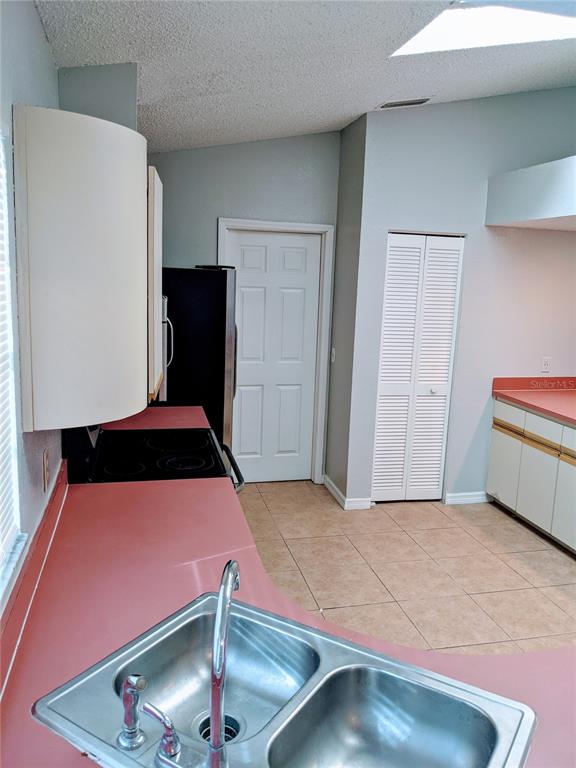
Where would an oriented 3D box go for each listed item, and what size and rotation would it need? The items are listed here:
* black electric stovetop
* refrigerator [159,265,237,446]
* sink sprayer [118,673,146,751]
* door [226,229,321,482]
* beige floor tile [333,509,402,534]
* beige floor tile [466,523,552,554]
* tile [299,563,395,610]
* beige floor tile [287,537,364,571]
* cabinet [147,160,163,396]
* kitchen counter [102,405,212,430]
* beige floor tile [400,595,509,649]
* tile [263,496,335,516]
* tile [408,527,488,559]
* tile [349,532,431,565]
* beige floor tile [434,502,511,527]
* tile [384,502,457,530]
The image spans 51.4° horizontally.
[{"bbox_3d":[-0.592,0.317,2.761,0.543,0.050,0.775,-1,11,-13],"label":"black electric stovetop"},{"bbox_3d":[-0.830,0.098,4.107,0.804,1.753,0.840,-1,11,-13],"label":"refrigerator"},{"bbox_3d":[-0.271,0.574,1.050,0.058,0.125,0.050,7,11,24],"label":"sink sprayer"},{"bbox_3d":[-0.136,-0.184,4.894,0.764,2.045,0.045,-1,11,-13],"label":"door"},{"bbox_3d":[0.562,0.996,4.350,0.427,0.010,0.427,-1,11,-13],"label":"beige floor tile"},{"bbox_3d":[1.485,1.059,4.101,0.425,0.010,0.425,-1,11,-13],"label":"beige floor tile"},{"bbox_3d":[0.332,1.148,3.398,0.425,0.010,0.425,-1,11,-13],"label":"tile"},{"bbox_3d":[0.235,1.071,3.808,0.425,0.010,0.425,-1,11,-13],"label":"beige floor tile"},{"bbox_3d":[-0.620,-0.336,2.022,0.359,0.740,0.372,-1,11,-13],"label":"cabinet"},{"bbox_3d":[-0.793,0.214,3.451,0.645,0.040,0.550,-1,11,-13],"label":"kitchen counter"},{"bbox_3d":[0.851,1.233,3.113,0.427,0.010,0.427,-1,11,-13],"label":"beige floor tile"},{"bbox_3d":[0.041,0.917,4.628,0.425,0.010,0.425,-1,11,-13],"label":"tile"},{"bbox_3d":[1.078,1.071,4.035,0.427,0.010,0.427,-1,11,-13],"label":"tile"},{"bbox_3d":[0.658,1.075,3.938,0.427,0.010,0.427,-1,11,-13],"label":"tile"},{"bbox_3d":[1.401,0.989,4.544,0.427,0.010,0.427,-1,11,-13],"label":"beige floor tile"},{"bbox_3d":[0.971,0.986,4.413,0.425,0.010,0.425,-1,11,-13],"label":"tile"}]

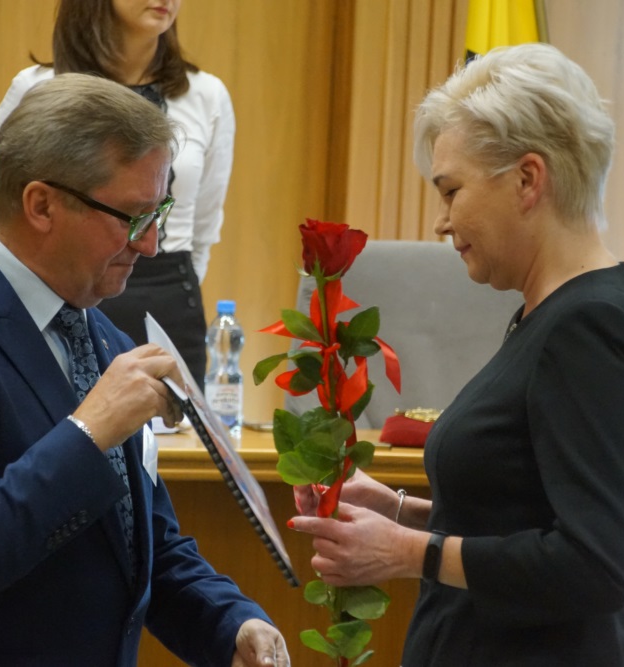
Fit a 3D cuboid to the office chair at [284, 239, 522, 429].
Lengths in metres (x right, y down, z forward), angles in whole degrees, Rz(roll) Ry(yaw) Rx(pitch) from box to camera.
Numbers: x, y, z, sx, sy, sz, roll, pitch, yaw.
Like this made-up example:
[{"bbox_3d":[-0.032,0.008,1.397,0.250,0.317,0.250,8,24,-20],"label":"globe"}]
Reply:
[{"bbox_3d":[0.200,0.380,7.600,0.620,1.120,0.660,0,2,4],"label":"office chair"}]

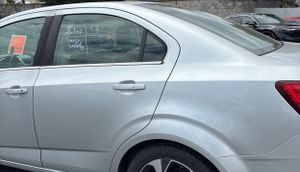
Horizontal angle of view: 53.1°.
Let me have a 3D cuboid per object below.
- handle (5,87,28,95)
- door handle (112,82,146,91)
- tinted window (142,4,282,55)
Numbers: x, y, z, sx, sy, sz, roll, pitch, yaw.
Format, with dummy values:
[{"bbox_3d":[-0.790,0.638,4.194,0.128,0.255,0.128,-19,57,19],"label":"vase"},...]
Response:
[{"bbox_3d":[-0.937,0.034,2.121,0.197,0.034,0.045,0,10,24],"label":"handle"},{"bbox_3d":[-0.120,0.006,1.744,0.197,0.034,0.045,-2,10,25],"label":"door handle"},{"bbox_3d":[0.539,-0.480,2.293,0.890,0.130,1.200,26,20,18],"label":"tinted window"}]

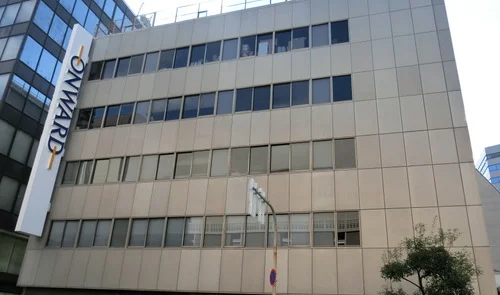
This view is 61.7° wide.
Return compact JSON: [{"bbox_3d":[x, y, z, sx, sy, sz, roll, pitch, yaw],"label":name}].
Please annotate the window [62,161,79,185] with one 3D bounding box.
[{"bbox_3d":[-10.120,1.450,23.674,0.920,1.414,0.100,-5,-26,18],"label":"window"}]

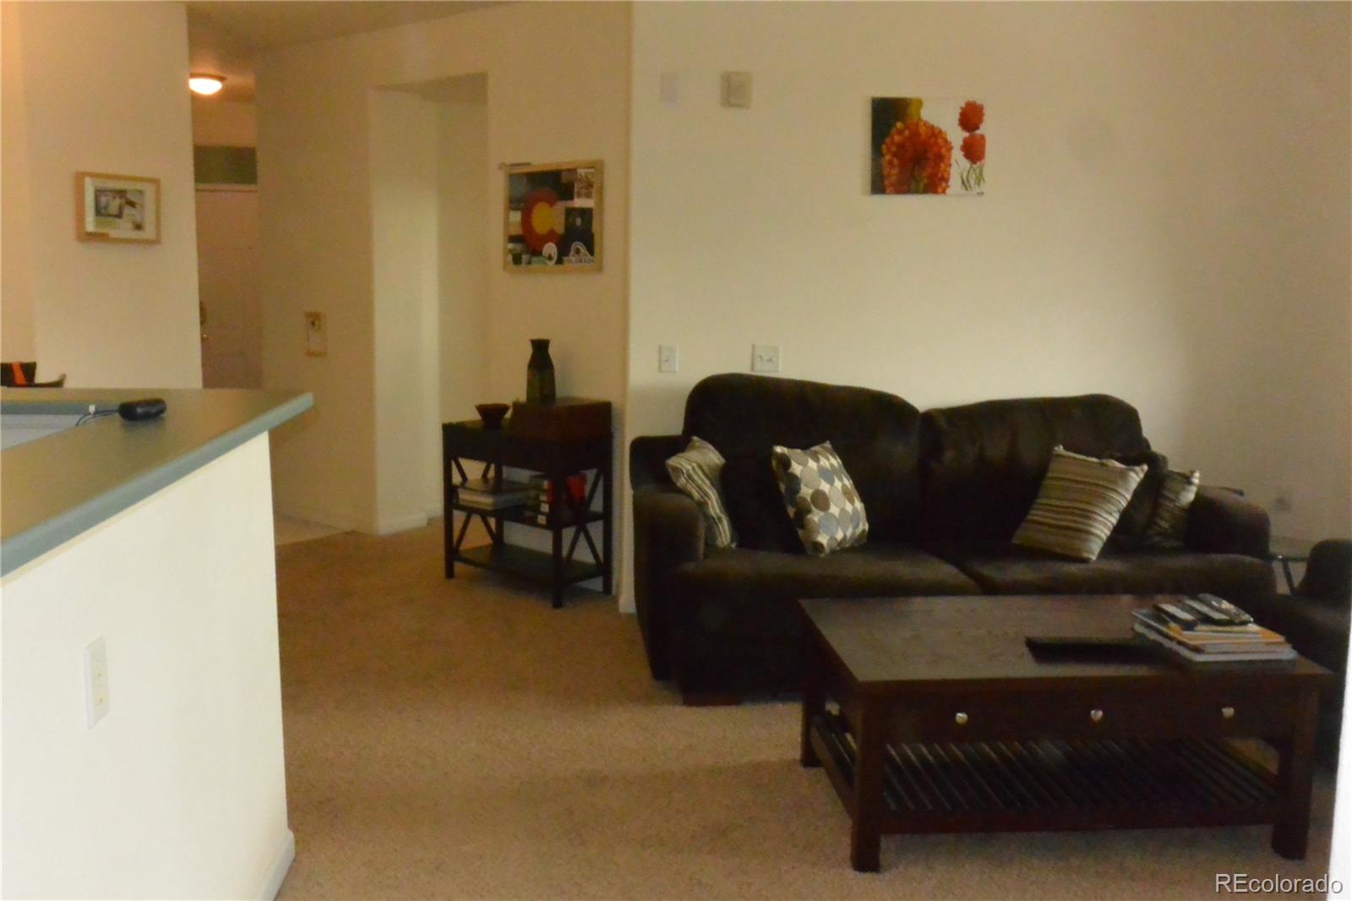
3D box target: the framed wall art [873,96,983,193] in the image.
[{"bbox_3d":[1.037,-1.241,5.063,0.474,0.392,0.030,1,9,-2],"label":"framed wall art"}]

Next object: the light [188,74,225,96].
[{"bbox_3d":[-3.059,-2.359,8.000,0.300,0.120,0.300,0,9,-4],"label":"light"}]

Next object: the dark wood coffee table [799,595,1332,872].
[{"bbox_3d":[1.016,0.748,3.463,1.209,0.500,0.737,0,9,-6],"label":"dark wood coffee table"}]

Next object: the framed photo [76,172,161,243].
[{"bbox_3d":[-2.289,-0.993,5.104,0.030,0.272,0.328,9,12,43],"label":"framed photo"}]

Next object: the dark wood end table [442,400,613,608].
[{"bbox_3d":[-0.679,0.225,5.668,0.780,0.810,0.351,9,12,41],"label":"dark wood end table"}]

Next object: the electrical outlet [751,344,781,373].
[{"bbox_3d":[0.378,-0.384,5.180,0.120,0.115,0.012,1,9,-2],"label":"electrical outlet"}]

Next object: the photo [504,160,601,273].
[{"bbox_3d":[-0.544,-1.010,5.377,0.645,0.469,0.025,9,12,43],"label":"photo"}]

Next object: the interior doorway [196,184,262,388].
[{"bbox_3d":[-3.303,-1.010,9.603,0.970,2.060,0.100,0,9,-4],"label":"interior doorway"}]

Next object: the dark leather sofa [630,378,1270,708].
[{"bbox_3d":[0.958,0.292,4.703,2.235,1.020,1.063,1,9,-2],"label":"dark leather sofa"}]

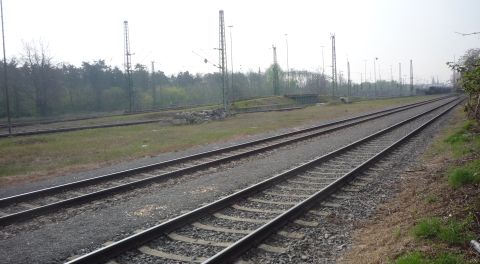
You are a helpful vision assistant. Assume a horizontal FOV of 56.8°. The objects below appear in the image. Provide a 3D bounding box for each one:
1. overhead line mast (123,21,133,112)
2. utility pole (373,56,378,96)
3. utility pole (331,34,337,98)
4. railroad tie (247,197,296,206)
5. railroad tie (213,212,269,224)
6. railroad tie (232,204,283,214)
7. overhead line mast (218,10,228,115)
[{"bbox_3d":[-13.821,-8.011,55.000,0.700,11.318,0.700,0,5,29],"label":"overhead line mast"},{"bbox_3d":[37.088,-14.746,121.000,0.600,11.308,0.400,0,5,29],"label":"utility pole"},{"bbox_3d":[18.795,-12.900,89.000,0.700,12.941,0.700,0,5,29],"label":"utility pole"},{"bbox_3d":[0.728,1.449,8.701,2.500,0.200,0.260,0,5,29],"label":"railroad tie"},{"bbox_3d":[0.126,1.560,7.624,2.500,0.200,0.260,0,5,29],"label":"railroad tie"},{"bbox_3d":[0.427,1.505,8.162,2.500,0.200,0.260,0,5,29],"label":"railroad tie"},{"bbox_3d":[-1.805,-7.992,51.000,0.750,11.739,0.750,0,5,29],"label":"overhead line mast"}]

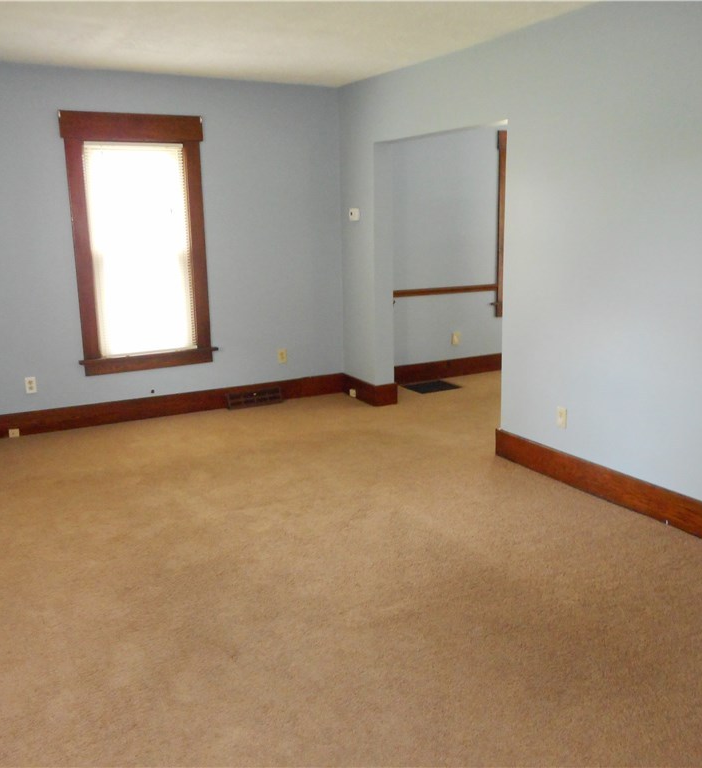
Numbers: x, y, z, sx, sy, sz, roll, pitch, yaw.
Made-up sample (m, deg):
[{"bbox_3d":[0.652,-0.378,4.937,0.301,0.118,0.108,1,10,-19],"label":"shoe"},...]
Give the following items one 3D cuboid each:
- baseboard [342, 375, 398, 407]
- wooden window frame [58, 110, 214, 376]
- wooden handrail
[{"bbox_3d":[0.139,0.033,6.299,0.203,0.176,0.626,-8,14,-29],"label":"baseboard"},{"bbox_3d":[-1.537,-1.025,5.494,1.056,1.861,0.082,-8,14,-29],"label":"wooden window frame"},{"bbox_3d":[0.789,-0.854,6.827,1.415,0.061,0.033,-8,14,-29],"label":"wooden handrail"}]

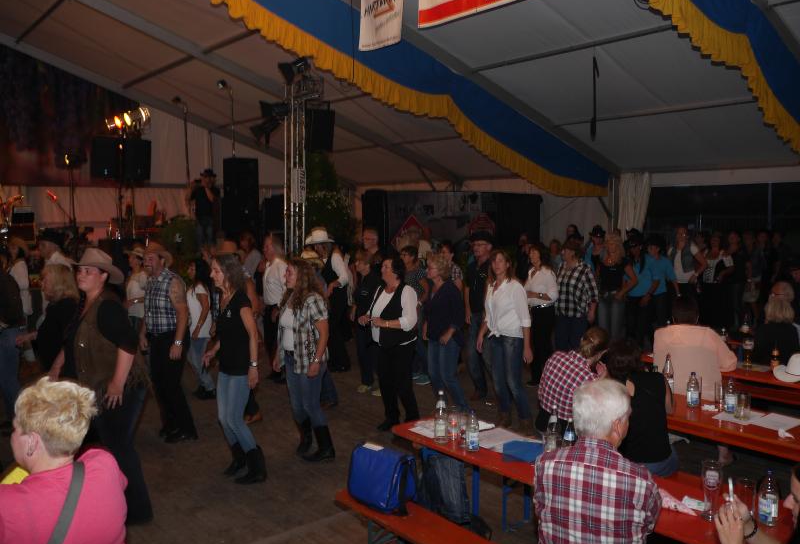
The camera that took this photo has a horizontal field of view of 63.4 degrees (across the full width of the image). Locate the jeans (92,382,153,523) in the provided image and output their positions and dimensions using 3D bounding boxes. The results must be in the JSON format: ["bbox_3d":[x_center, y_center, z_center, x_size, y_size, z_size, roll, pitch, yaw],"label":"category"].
[{"bbox_3d":[-1.882,1.141,4.296,0.480,1.000,0.420,-4,6,-40],"label":"jeans"}]

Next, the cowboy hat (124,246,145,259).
[{"bbox_3d":[-2.776,-0.220,6.842,0.310,0.140,0.360,5,1,44],"label":"cowboy hat"}]

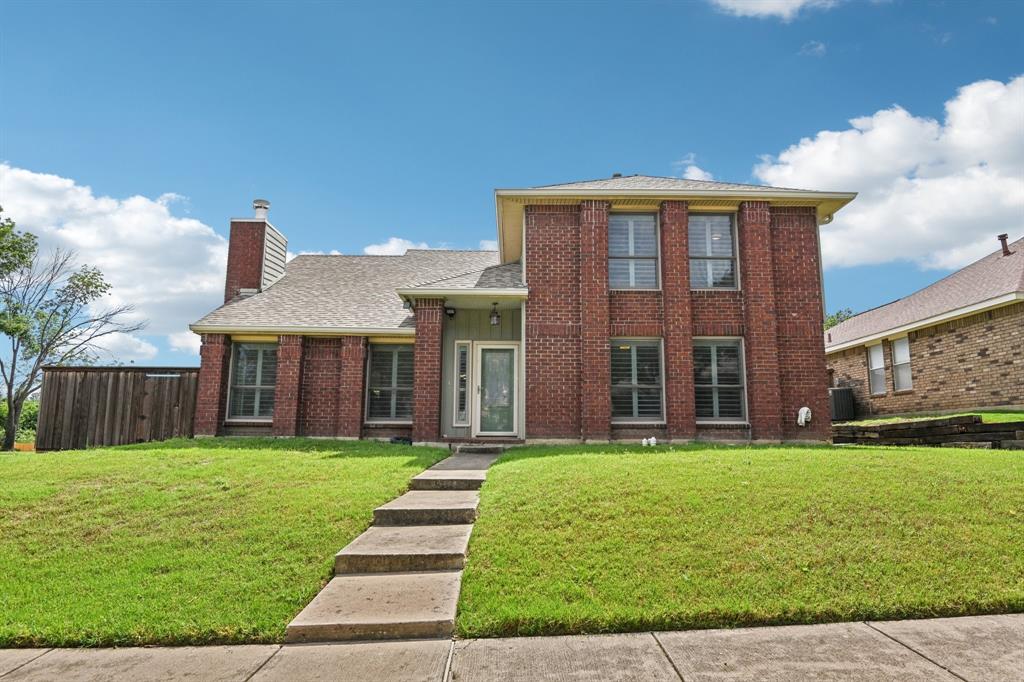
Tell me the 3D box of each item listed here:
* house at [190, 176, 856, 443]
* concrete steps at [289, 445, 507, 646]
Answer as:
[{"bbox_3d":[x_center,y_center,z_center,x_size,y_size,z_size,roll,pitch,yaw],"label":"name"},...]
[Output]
[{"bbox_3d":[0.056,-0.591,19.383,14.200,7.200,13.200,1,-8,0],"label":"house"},{"bbox_3d":[-0.781,1.963,8.001,0.980,0.720,9.300,1,-8,0],"label":"concrete steps"}]

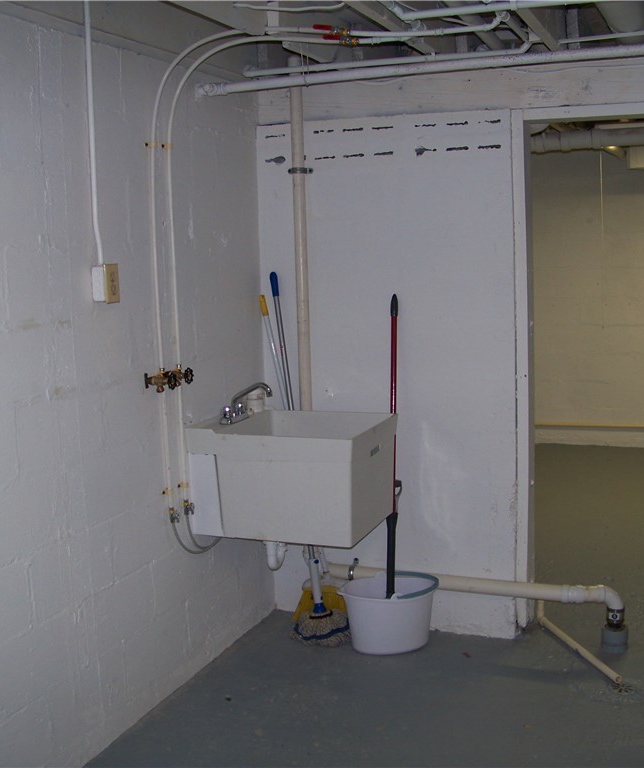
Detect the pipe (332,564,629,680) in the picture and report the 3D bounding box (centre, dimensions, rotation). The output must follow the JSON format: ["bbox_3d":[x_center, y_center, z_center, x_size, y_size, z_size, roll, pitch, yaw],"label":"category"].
[{"bbox_3d":[0.556,0.852,3.713,1.135,0.253,0.380,1,8,22],"label":"pipe"}]

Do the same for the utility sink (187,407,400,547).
[{"bbox_3d":[-0.090,0.312,3.506,0.609,0.374,0.466,1,8,22],"label":"utility sink"}]

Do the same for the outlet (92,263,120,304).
[{"bbox_3d":[-0.638,-0.296,2.882,0.047,0.113,0.073,1,8,22],"label":"outlet"}]

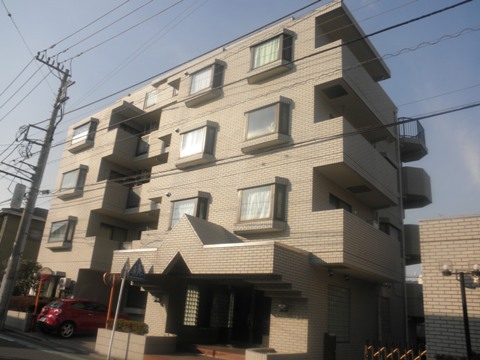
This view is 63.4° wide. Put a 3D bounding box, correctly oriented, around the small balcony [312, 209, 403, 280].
[{"bbox_3d":[3.813,2.197,12.128,1.000,1.450,4.980,-10,-22,37],"label":"small balcony"}]

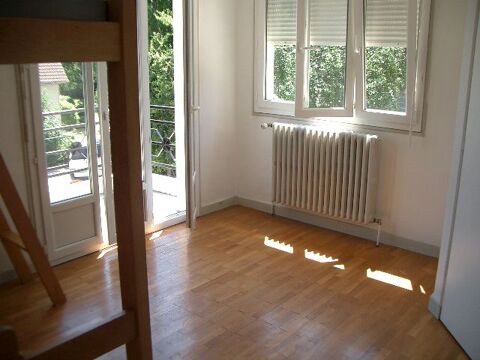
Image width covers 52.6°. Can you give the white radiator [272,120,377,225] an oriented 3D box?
[{"bbox_3d":[0.693,-0.077,4.159,0.941,0.719,0.140,12,19,39],"label":"white radiator"}]

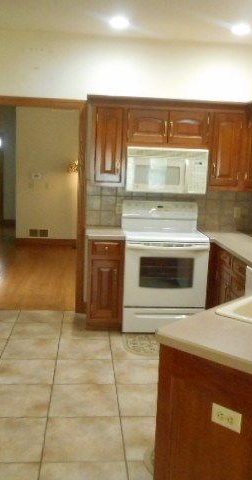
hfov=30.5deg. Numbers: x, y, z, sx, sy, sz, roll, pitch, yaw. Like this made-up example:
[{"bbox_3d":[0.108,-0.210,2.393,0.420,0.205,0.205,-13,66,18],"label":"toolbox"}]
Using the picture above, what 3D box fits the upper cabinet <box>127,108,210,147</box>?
[{"bbox_3d":[0.380,-1.057,4.423,0.780,0.375,0.335,1,8,-5],"label":"upper cabinet"}]

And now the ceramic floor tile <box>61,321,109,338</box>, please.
[{"bbox_3d":[-0.382,0.857,4.348,0.440,0.010,0.431,1,9,-5],"label":"ceramic floor tile"}]

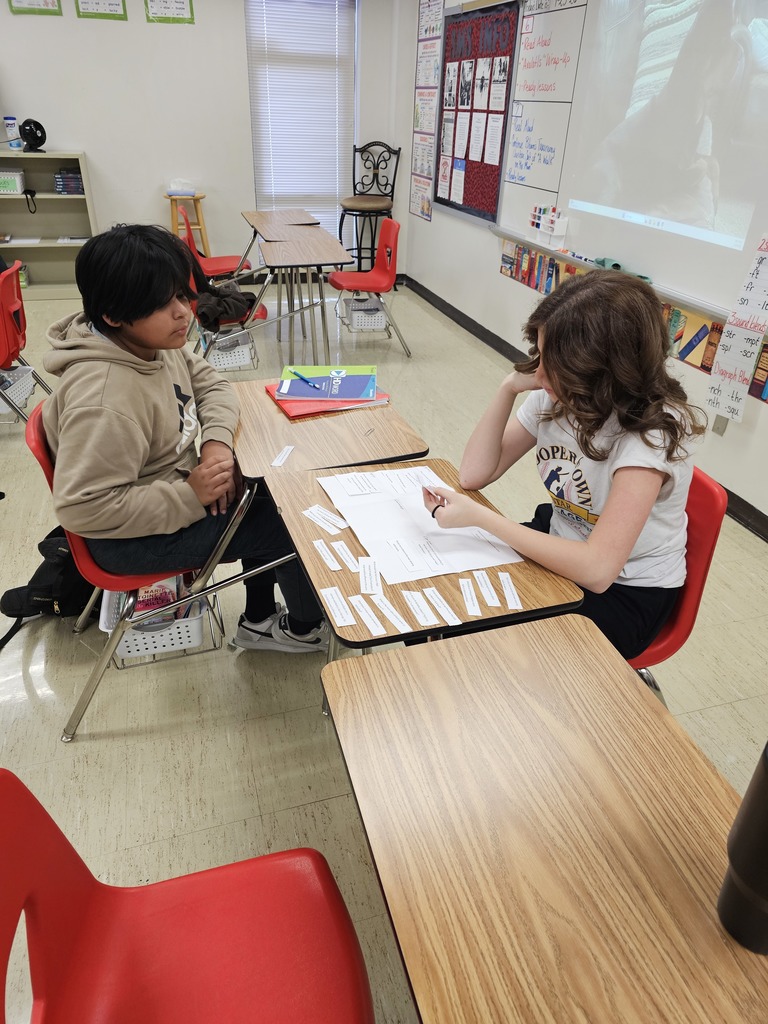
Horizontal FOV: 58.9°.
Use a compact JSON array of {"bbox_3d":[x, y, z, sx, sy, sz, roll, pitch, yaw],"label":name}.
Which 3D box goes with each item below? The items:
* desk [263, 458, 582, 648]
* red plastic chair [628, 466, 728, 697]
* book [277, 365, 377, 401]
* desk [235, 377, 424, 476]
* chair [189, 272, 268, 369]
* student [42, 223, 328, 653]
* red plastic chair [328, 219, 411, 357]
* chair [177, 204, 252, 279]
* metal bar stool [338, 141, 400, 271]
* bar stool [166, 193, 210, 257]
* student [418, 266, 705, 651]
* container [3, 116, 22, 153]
[{"bbox_3d":[0.030,0.356,1.612,0.460,0.745,0.610,-9,33,-18],"label":"desk"},{"bbox_3d":[0.487,0.253,1.691,0.540,0.830,0.480,-8,32,-16],"label":"red plastic chair"},{"bbox_3d":[-0.165,-0.383,2.025,0.279,0.016,0.216,2,35,0],"label":"book"},{"bbox_3d":[-0.215,0.057,2.079,0.465,0.755,0.610,-9,33,-18],"label":"desk"},{"bbox_3d":[-0.930,-1.100,3.843,0.540,0.830,0.480,-8,32,-16],"label":"chair"},{"bbox_3d":[-0.481,-0.068,1.752,0.701,1.250,0.473,-3,31,-9],"label":"student"},{"bbox_3d":[-0.125,-1.500,4.559,0.540,0.830,0.480,-8,32,-16],"label":"red plastic chair"},{"bbox_3d":[-1.234,-1.801,5.015,0.530,0.820,0.480,-8,33,-16],"label":"chair"},{"bbox_3d":[-0.119,-2.518,5.887,0.460,1.210,0.500,8,32,9],"label":"metal bar stool"},{"bbox_3d":[-1.636,-2.256,5.764,0.390,0.780,0.390,-8,32,-16],"label":"bar stool"},{"bbox_3d":[0.377,0.126,1.497,0.562,1.240,0.481,-19,37,-31],"label":"student"},{"bbox_3d":[-2.750,-2.807,5.049,0.088,0.210,0.088,-12,34,-23],"label":"container"}]

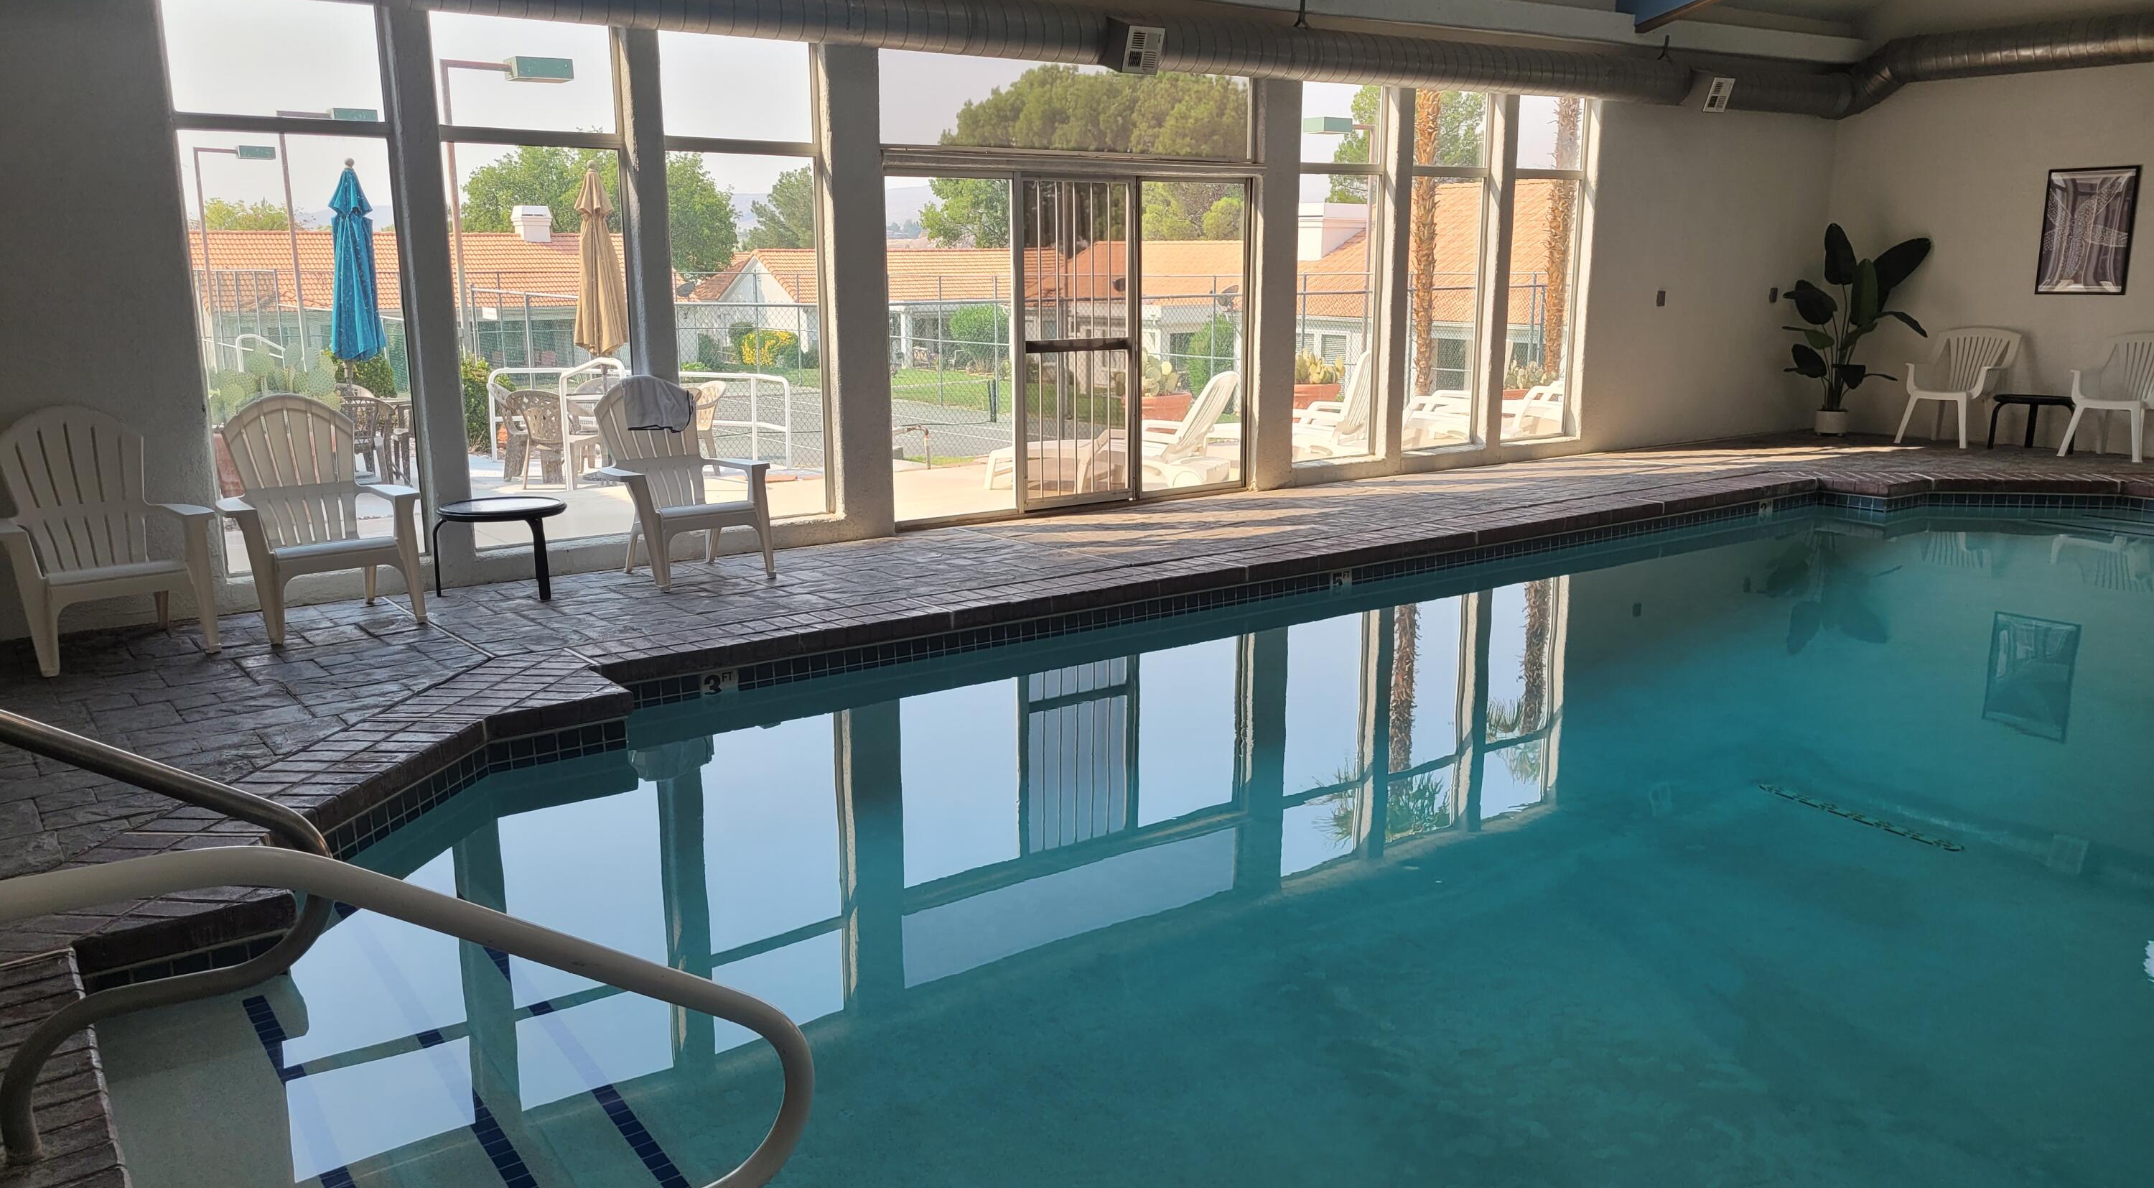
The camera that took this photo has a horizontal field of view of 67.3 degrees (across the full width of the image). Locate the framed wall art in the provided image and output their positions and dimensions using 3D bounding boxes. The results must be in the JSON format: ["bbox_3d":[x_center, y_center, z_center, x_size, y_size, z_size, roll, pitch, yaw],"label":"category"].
[{"bbox_3d":[7.696,-2.756,12.308,0.035,0.930,0.640,-9,15,-35],"label":"framed wall art"}]

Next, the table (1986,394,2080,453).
[{"bbox_3d":[7.381,-1.302,12.501,0.562,0.395,0.562,-9,15,-35],"label":"table"}]

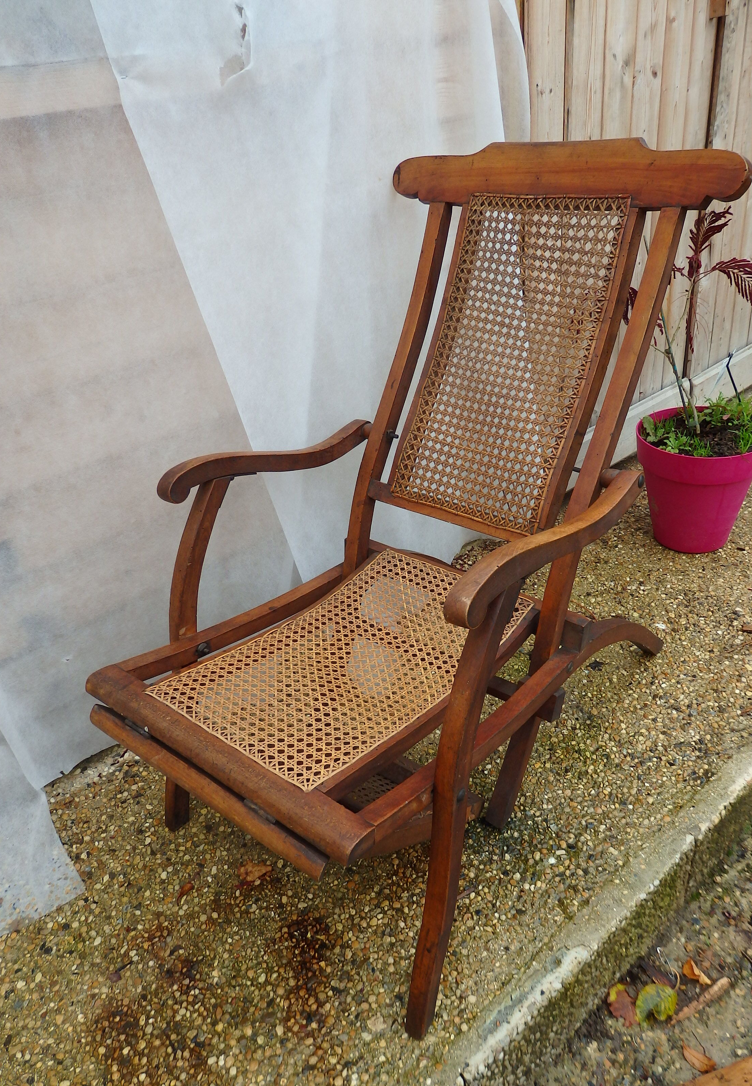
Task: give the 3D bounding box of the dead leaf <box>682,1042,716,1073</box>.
[{"bbox_3d":[0.447,0.721,1.095,0.049,0.012,0.023,20,39,36],"label":"dead leaf"}]

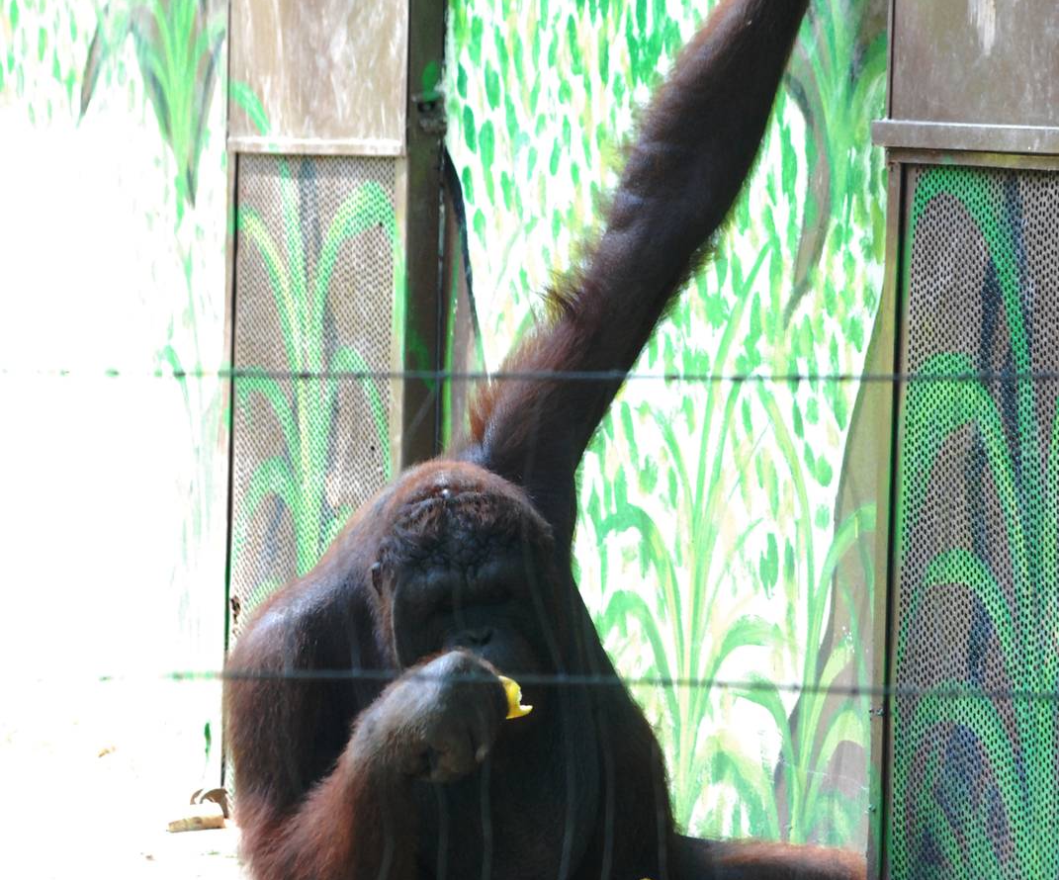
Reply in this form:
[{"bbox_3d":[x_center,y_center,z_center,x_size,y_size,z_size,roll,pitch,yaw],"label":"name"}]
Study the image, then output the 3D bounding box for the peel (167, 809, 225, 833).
[{"bbox_3d":[-0.458,0.523,13.600,0.080,0.026,0.035,-1,3,-24],"label":"peel"}]

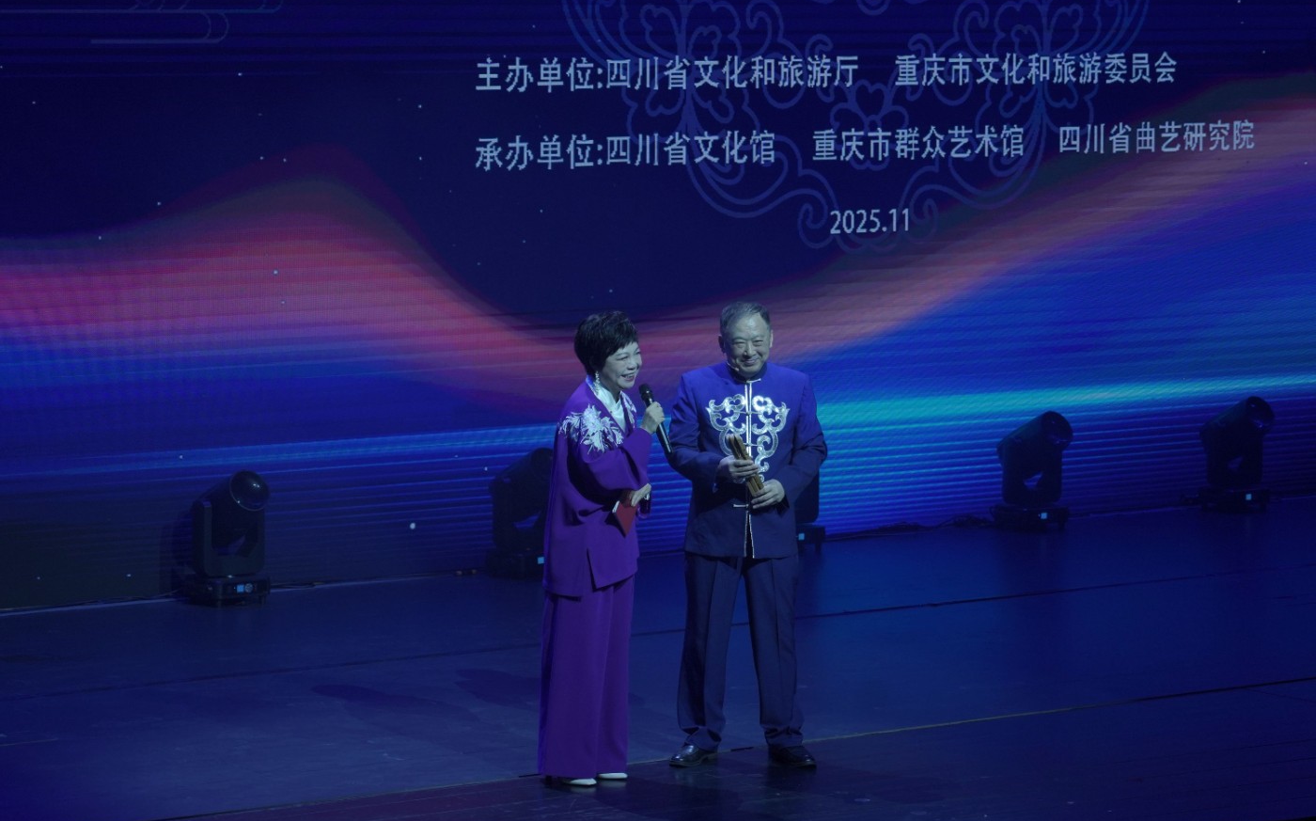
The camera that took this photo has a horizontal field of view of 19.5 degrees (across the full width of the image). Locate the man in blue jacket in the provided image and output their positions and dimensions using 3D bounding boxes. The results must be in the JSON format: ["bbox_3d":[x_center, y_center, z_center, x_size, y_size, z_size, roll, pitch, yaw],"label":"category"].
[{"bbox_3d":[0.327,0.443,14.079,0.570,1.689,0.380,-1,7,-10],"label":"man in blue jacket"}]

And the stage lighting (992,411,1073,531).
[{"bbox_3d":[1.978,0.298,20.156,0.320,0.610,0.400,-4,8,-31],"label":"stage lighting"}]

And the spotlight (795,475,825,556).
[{"bbox_3d":[0.673,0.394,19.277,0.320,0.610,0.400,-4,8,-31],"label":"spotlight"}]

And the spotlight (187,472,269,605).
[{"bbox_3d":[-1.982,0.562,17.730,0.320,0.610,0.400,-4,8,-31],"label":"spotlight"}]

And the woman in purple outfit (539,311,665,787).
[{"bbox_3d":[-0.202,0.491,13.672,0.380,1.682,0.460,7,9,44],"label":"woman in purple outfit"}]

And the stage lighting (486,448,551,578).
[{"bbox_3d":[-0.622,0.474,18.535,0.320,0.610,0.400,-4,8,-31],"label":"stage lighting"}]

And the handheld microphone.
[{"bbox_3d":[-0.008,0.033,13.450,0.052,0.268,0.052,-15,-15,-43],"label":"handheld microphone"}]

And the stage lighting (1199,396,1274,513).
[{"bbox_3d":[3.163,0.220,20.869,0.320,0.610,0.400,-4,8,-31],"label":"stage lighting"}]

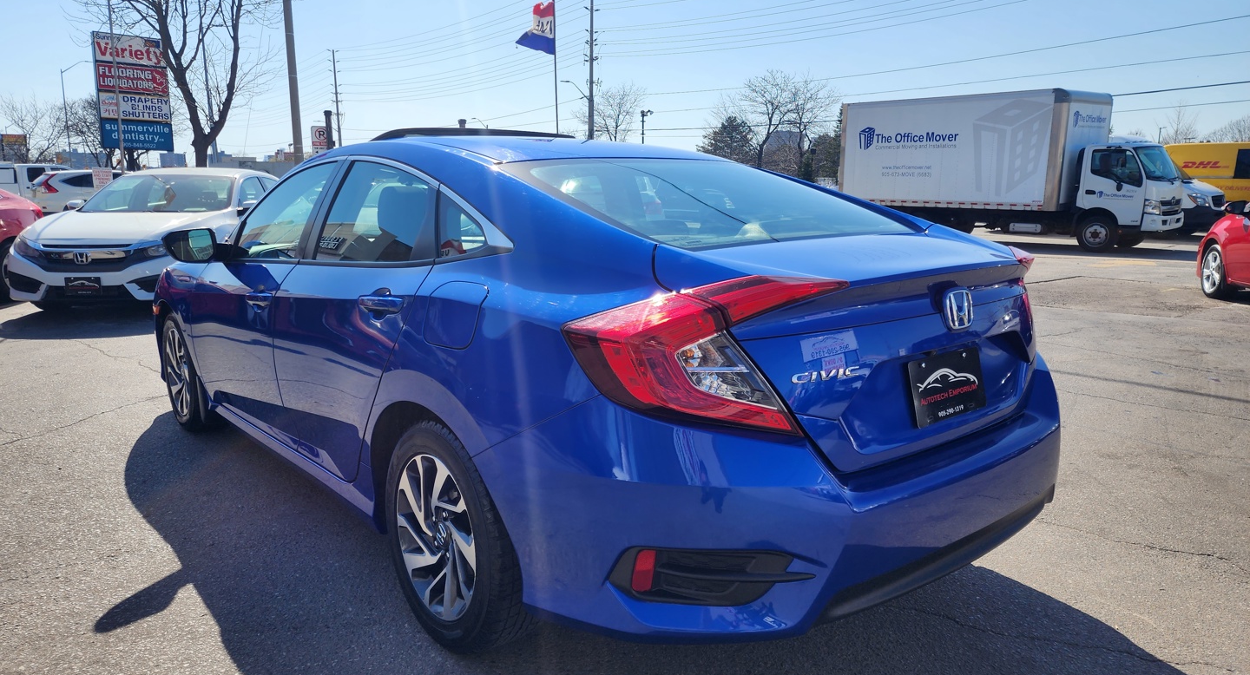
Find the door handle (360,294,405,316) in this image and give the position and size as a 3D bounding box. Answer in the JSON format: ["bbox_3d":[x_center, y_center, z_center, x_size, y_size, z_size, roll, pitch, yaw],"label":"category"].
[{"bbox_3d":[-0.648,-0.087,2.224,0.055,0.050,0.230,-8,13,-40],"label":"door handle"}]

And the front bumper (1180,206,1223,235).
[{"bbox_3d":[13.939,-2.852,20.300,1.900,0.600,0.600,-8,13,-37],"label":"front bumper"}]

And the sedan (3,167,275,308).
[{"bbox_3d":[-4.820,-1.150,9.360,1.800,1.416,4.630,-1,10,-5],"label":"sedan"}]

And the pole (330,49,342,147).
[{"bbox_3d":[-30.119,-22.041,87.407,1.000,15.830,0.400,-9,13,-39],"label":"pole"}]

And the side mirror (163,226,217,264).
[{"bbox_3d":[-1.816,-0.387,3.449,0.205,0.145,0.150,-9,13,-39],"label":"side mirror"}]

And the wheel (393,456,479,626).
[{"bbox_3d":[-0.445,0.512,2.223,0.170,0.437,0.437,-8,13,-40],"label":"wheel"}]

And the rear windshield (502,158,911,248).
[{"bbox_3d":[0.241,-0.426,2.457,1.120,0.120,0.750,-9,32,-39],"label":"rear windshield"}]

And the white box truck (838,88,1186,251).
[{"bbox_3d":[9.190,-4.030,20.370,2.450,3.500,7.500,-8,13,-40],"label":"white box truck"}]

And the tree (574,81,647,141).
[{"bbox_3d":[-0.999,-16.451,70.939,6.200,10.560,6.000,0,10,0],"label":"tree"}]

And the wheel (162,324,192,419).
[{"bbox_3d":[-2.224,0.170,4.279,0.180,0.440,0.440,-9,13,-39],"label":"wheel"}]

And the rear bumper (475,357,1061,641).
[{"bbox_3d":[0.579,0.302,2.184,1.750,0.540,0.680,-9,13,-39],"label":"rear bumper"}]

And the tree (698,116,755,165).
[{"bbox_3d":[6.735,-11.440,55.472,4.200,6.596,4.100,1,10,7],"label":"tree"}]

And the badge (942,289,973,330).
[{"bbox_3d":[0.760,-0.064,1.896,0.105,0.088,0.022,-9,2,-39],"label":"badge"}]

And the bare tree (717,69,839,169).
[{"bbox_3d":[9.977,-12.758,54.764,8.200,9.458,7.000,2,10,10],"label":"bare tree"}]

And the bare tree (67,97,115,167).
[{"bbox_3d":[-30.127,-10.525,48.482,4.600,6.819,4.400,-6,11,-31],"label":"bare tree"}]

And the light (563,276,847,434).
[{"bbox_3d":[0.170,0.025,1.691,0.430,0.285,0.450,-8,13,-40],"label":"light"}]

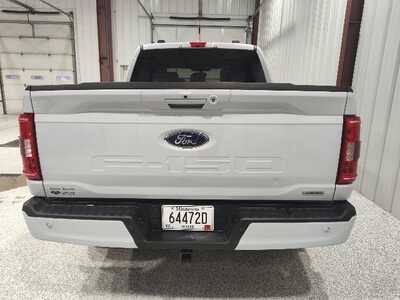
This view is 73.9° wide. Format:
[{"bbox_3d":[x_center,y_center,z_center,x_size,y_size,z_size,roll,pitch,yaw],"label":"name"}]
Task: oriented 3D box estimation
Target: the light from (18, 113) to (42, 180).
[{"bbox_3d":[-0.936,-0.021,1.500,0.115,0.386,0.130,0,13,1],"label":"light"}]

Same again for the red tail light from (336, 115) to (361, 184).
[{"bbox_3d":[0.810,-0.006,1.471,0.115,0.386,0.130,0,13,1],"label":"red tail light"}]

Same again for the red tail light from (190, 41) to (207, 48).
[{"bbox_3d":[-0.023,-1.274,3.223,0.200,0.060,0.060,0,13,1],"label":"red tail light"}]

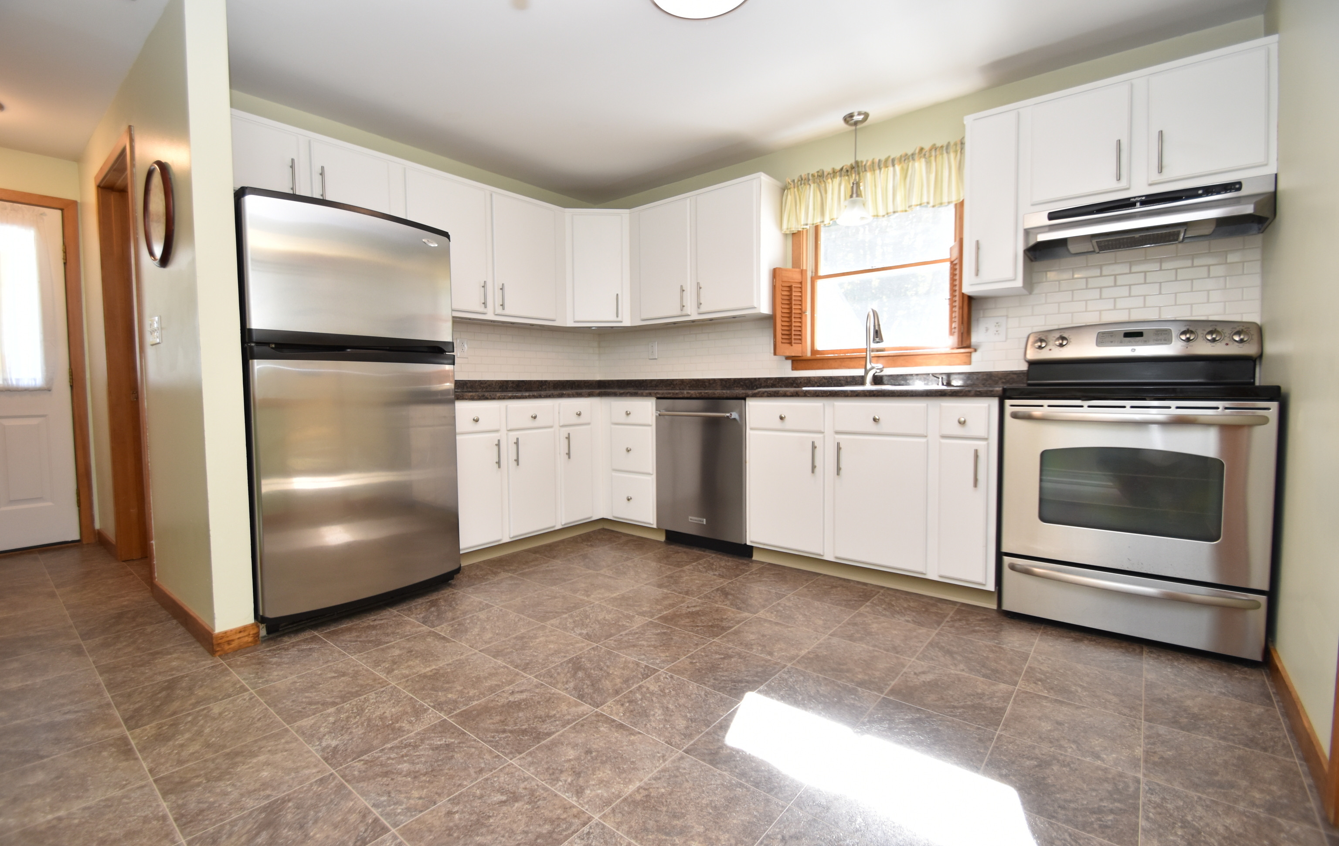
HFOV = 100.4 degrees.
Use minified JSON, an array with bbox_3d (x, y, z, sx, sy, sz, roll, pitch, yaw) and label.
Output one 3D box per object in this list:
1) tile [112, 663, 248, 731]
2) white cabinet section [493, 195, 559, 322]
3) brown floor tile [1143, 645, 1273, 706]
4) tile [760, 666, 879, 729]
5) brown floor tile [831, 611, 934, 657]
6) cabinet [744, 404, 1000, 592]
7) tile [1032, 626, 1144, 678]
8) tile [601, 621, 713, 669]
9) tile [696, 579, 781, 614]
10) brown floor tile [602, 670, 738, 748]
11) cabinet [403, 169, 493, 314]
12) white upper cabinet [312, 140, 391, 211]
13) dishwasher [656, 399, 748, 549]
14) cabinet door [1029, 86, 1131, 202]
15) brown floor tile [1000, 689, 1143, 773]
[{"bbox_3d":[-1.512,0.845,1.728,0.303,0.015,0.299,2,3,39],"label":"tile"},{"bbox_3d":[-1.004,-1.027,3.580,0.325,0.735,0.480,2,4,38],"label":"white cabinet section"},{"bbox_3d":[1.688,0.809,1.772,0.297,0.010,0.297,2,3,38],"label":"brown floor tile"},{"bbox_3d":[0.434,0.838,1.688,0.305,0.010,0.300,2,4,38],"label":"tile"},{"bbox_3d":[0.808,0.807,2.127,0.304,0.010,0.300,2,4,39],"label":"brown floor tile"},{"bbox_3d":[1.063,0.271,2.881,1.178,0.802,0.621,2,4,38],"label":"cabinet"},{"bbox_3d":[1.501,0.818,2.007,0.305,0.010,0.310,2,4,38],"label":"tile"},{"bbox_3d":[-0.049,0.816,2.061,0.304,0.010,0.300,2,4,39],"label":"tile"},{"bbox_3d":[0.328,0.801,2.541,0.303,0.015,0.299,2,3,39],"label":"tile"},{"bbox_3d":[0.003,0.842,1.648,0.306,0.010,0.300,2,4,38],"label":"brown floor tile"},{"bbox_3d":[-1.349,-0.998,3.217,0.320,0.743,0.496,2,4,39],"label":"cabinet"},{"bbox_3d":[-1.673,-1.137,2.822,0.323,0.414,0.364,2,4,40],"label":"white upper cabinet"},{"bbox_3d":[0.351,0.300,3.400,0.600,0.860,0.620,2,4,38],"label":"dishwasher"},{"bbox_3d":[1.674,-1.130,2.283,0.331,0.414,0.020,2,4,38],"label":"cabinet door"},{"bbox_3d":[1.089,0.828,1.512,0.298,0.010,0.298,2,4,39],"label":"brown floor tile"}]

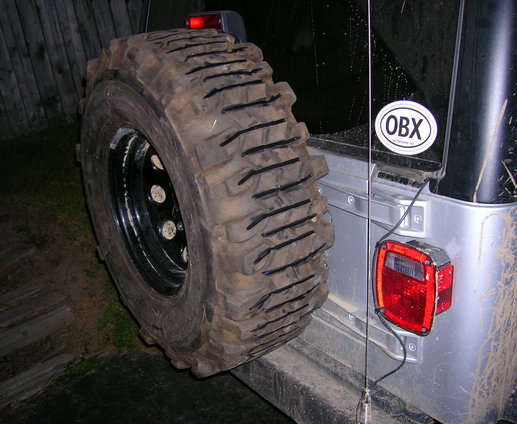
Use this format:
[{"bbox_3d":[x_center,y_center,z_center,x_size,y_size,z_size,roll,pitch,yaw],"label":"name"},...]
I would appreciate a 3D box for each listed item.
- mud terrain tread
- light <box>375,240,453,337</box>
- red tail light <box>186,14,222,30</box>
[{"bbox_3d":[-0.180,-0.021,1.387,0.290,0.820,0.820,-18,25,-34],"label":"mud terrain tread"},{"bbox_3d":[0.300,0.139,1.064,0.066,0.164,0.133,-18,25,-34],"label":"light"},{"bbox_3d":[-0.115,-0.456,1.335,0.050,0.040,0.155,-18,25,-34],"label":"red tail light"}]

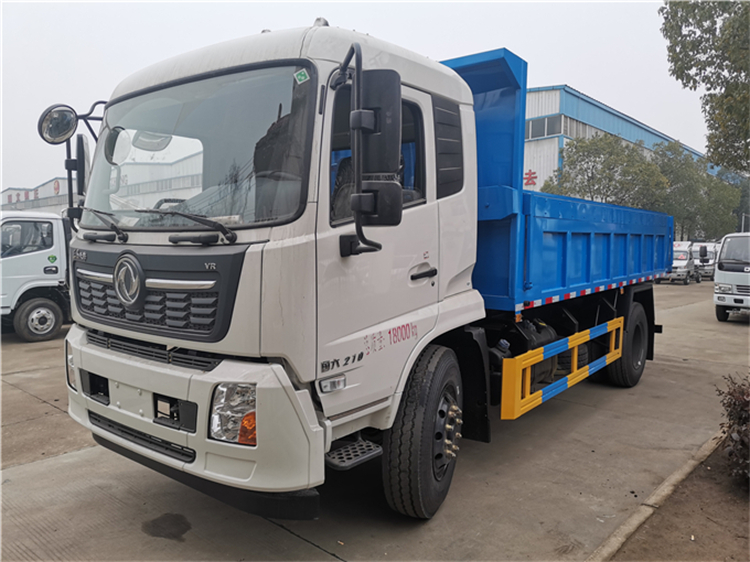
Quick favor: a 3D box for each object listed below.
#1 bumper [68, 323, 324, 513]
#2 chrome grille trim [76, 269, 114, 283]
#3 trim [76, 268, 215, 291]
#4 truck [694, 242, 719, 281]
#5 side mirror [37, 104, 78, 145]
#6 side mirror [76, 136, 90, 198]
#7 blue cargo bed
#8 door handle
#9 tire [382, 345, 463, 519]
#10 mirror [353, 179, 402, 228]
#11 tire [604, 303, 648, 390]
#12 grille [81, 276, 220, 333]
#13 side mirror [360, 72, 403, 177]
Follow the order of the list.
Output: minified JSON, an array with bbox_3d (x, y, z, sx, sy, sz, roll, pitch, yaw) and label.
[{"bbox_3d":[-1.206,0.697,3.168,2.283,0.737,0.404,3,5,38],"label":"bumper"},{"bbox_3d":[-1.603,-0.033,3.265,0.540,0.045,0.045,4,6,43],"label":"chrome grille trim"},{"bbox_3d":[-1.290,-0.008,3.009,1.394,0.069,0.091,3,5,38],"label":"trim"},{"bbox_3d":[17.420,-1.055,29.445,1.600,1.920,4.200,3,5,38],"label":"truck"},{"bbox_3d":[-2.167,-1.064,3.844,0.090,0.265,0.265,39,22,24],"label":"side mirror"},{"bbox_3d":[-2.104,-0.832,4.056,0.080,0.450,0.190,-2,5,-22],"label":"side mirror"},{"bbox_3d":[1.490,-0.825,6.440,2.450,1.694,5.258,3,5,38],"label":"blue cargo bed"},{"bbox_3d":[0.274,-0.032,3.098,0.060,0.055,0.245,3,5,38],"label":"door handle"},{"bbox_3d":[0.326,0.928,3.533,0.280,1.020,1.020,2,4,21],"label":"tire"},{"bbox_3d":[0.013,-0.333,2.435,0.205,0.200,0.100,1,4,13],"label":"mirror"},{"bbox_3d":[2.971,0.735,6.659,0.280,1.020,1.020,3,5,38],"label":"tire"},{"bbox_3d":[-1.290,0.111,3.018,1.404,0.212,0.101,3,5,38],"label":"grille"},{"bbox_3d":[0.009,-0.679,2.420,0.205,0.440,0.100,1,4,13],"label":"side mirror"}]

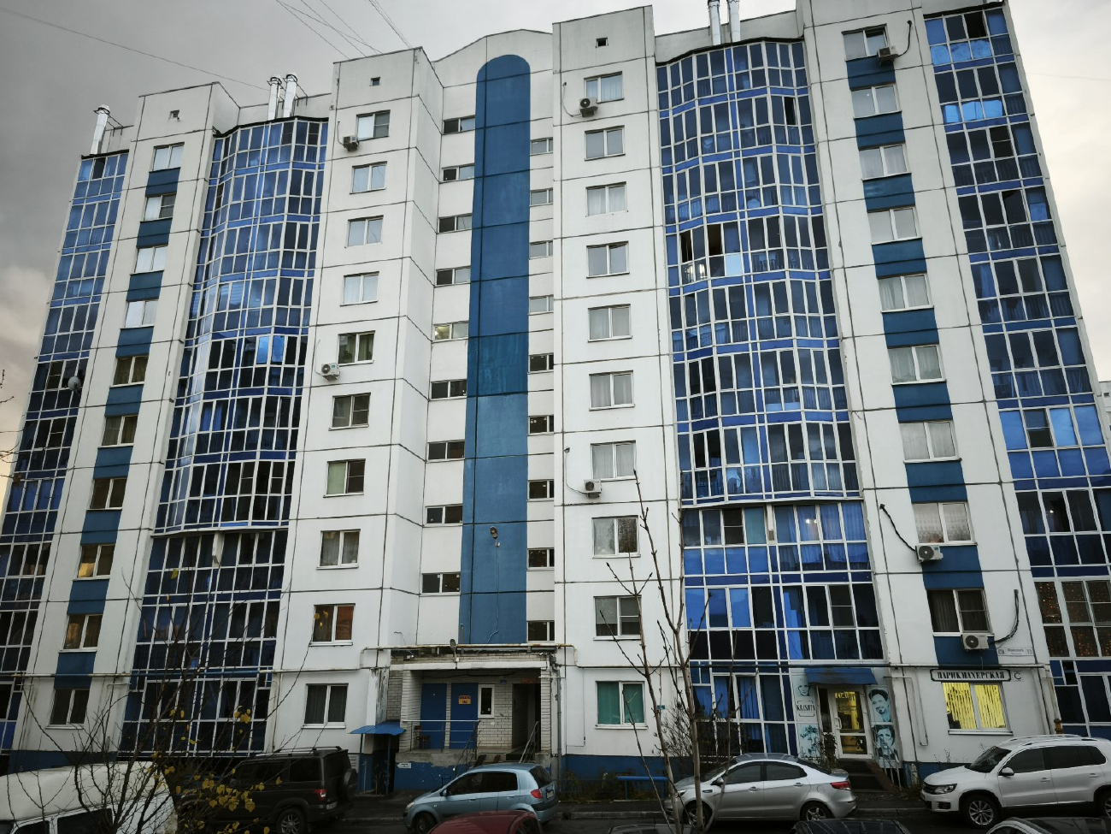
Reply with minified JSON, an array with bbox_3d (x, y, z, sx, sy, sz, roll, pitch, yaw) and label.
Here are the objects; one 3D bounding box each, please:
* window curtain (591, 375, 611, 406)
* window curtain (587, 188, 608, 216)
[{"bbox_3d":[1.760,-1.023,28.515,0.800,1.300,0.100,-4,-17,12],"label":"window curtain"},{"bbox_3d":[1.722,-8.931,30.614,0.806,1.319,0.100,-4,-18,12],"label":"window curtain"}]

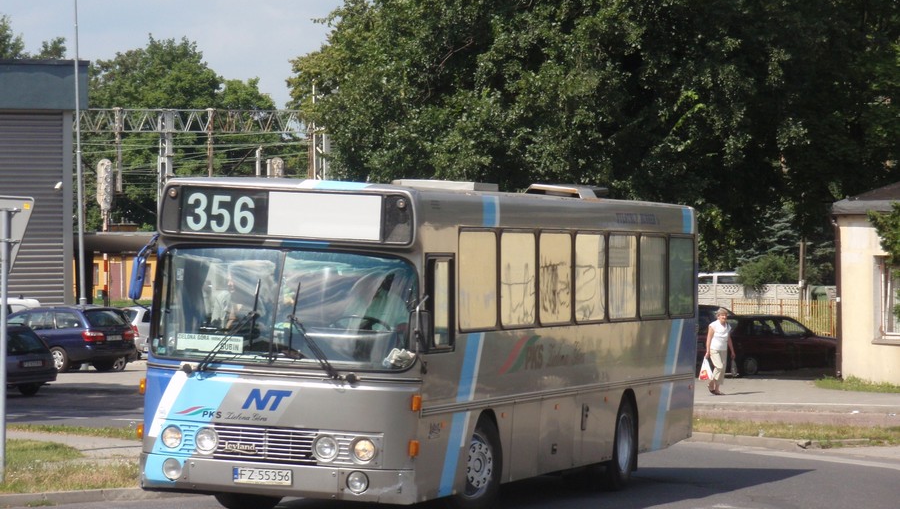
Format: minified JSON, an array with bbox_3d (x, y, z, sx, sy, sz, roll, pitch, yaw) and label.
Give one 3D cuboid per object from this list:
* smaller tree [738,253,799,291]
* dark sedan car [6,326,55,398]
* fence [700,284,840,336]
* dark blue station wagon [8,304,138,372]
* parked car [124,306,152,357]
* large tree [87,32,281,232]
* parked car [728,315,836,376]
[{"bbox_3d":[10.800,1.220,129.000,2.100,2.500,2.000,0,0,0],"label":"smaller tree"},{"bbox_3d":[-9.600,2.030,73.800,4.100,1.410,1.680,-1,0,41],"label":"dark sedan car"},{"bbox_3d":[10.700,1.950,128.000,5.000,2.000,0.150,0,0,3],"label":"fence"},{"bbox_3d":[-9.410,1.970,88.500,4.620,1.500,1.740,-1,-1,42],"label":"dark blue station wagon"},{"bbox_3d":[-7.100,2.070,101.900,4.150,1.440,1.700,0,-1,-37],"label":"parked car"},{"bbox_3d":[-12.400,-3.500,175.000,9.500,13.100,9.000,0,0,0],"label":"large tree"},{"bbox_3d":[7.630,2.130,90.000,4.100,1.410,1.680,0,0,-35],"label":"parked car"}]

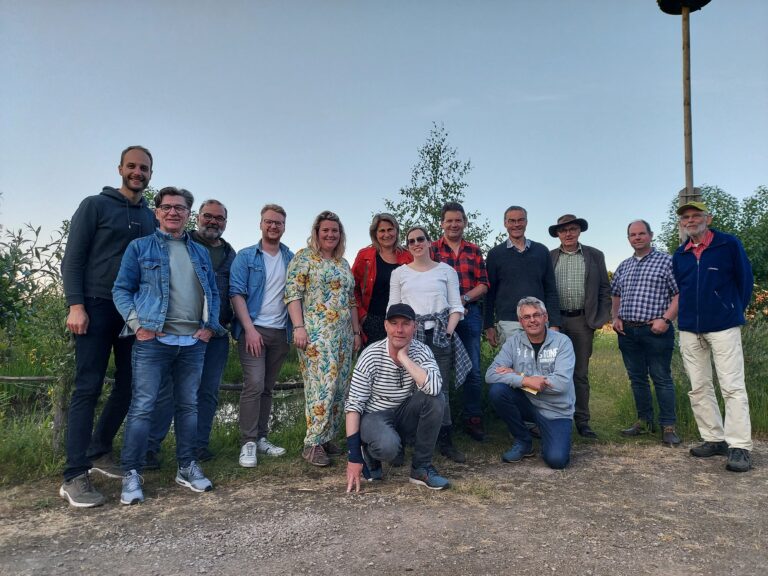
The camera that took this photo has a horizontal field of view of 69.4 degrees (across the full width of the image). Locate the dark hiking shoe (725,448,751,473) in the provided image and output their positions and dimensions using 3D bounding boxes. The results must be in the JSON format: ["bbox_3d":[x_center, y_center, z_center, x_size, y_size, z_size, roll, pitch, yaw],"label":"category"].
[{"bbox_3d":[2.349,1.118,3.660,0.115,0.120,0.300,-1,-3,30],"label":"dark hiking shoe"}]

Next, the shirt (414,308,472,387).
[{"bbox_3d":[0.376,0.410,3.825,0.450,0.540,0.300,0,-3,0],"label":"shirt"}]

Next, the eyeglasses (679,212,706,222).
[{"bbox_3d":[2.106,-0.481,3.786,0.145,0.045,0.145,-2,-3,42],"label":"eyeglasses"}]

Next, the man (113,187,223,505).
[{"bbox_3d":[-1.268,0.298,3.250,0.590,1.740,0.480,1,-3,-28],"label":"man"}]

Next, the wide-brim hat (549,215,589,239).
[{"bbox_3d":[1.487,-0.500,4.470,0.310,0.150,0.340,-9,-2,17],"label":"wide-brim hat"}]

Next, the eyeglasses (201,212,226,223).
[{"bbox_3d":[-1.116,-0.465,3.630,0.150,0.050,0.150,10,0,-17],"label":"eyeglasses"}]

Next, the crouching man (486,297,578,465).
[{"bbox_3d":[1.058,0.624,3.950,0.620,1.130,0.720,-1,-2,20],"label":"crouching man"}]

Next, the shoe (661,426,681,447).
[{"bbox_3d":[2.273,1.150,4.400,0.110,0.115,0.290,-1,-2,14],"label":"shoe"}]

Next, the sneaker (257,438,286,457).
[{"bbox_3d":[-0.814,1.148,4.012,0.290,0.110,0.105,-3,-4,44],"label":"sneaker"}]

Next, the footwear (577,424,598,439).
[{"bbox_3d":[1.677,1.159,4.570,0.105,0.110,0.290,1,-2,-15],"label":"footwear"}]

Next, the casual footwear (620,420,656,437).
[{"bbox_3d":[2.093,1.157,4.570,0.290,0.115,0.110,1,-3,-25],"label":"casual footwear"}]

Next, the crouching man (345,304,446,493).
[{"bbox_3d":[0.071,0.636,3.435,0.590,1.080,0.680,0,-3,-8],"label":"crouching man"}]

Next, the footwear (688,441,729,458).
[{"bbox_3d":[2.283,1.127,3.890,0.300,0.120,0.115,1,-3,-24],"label":"footwear"}]

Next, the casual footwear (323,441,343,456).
[{"bbox_3d":[-0.374,1.149,4.032,0.100,0.110,0.265,2,-3,-40],"label":"casual footwear"}]

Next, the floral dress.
[{"bbox_3d":[-0.446,0.411,3.895,0.500,1.370,0.360,1,-3,-15],"label":"floral dress"}]

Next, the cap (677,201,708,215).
[{"bbox_3d":[2.109,-0.538,3.780,0.260,0.120,0.175,2,-3,-44],"label":"cap"}]

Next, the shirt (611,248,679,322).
[{"bbox_3d":[2.090,-0.012,4.450,0.530,0.600,0.320,-1,-3,29],"label":"shirt"}]

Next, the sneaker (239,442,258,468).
[{"bbox_3d":[-0.929,1.137,3.802,0.110,0.115,0.290,0,-3,-8],"label":"sneaker"}]

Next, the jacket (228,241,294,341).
[{"bbox_3d":[-0.845,0.018,3.920,0.520,0.710,0.320,1,-2,-22],"label":"jacket"}]

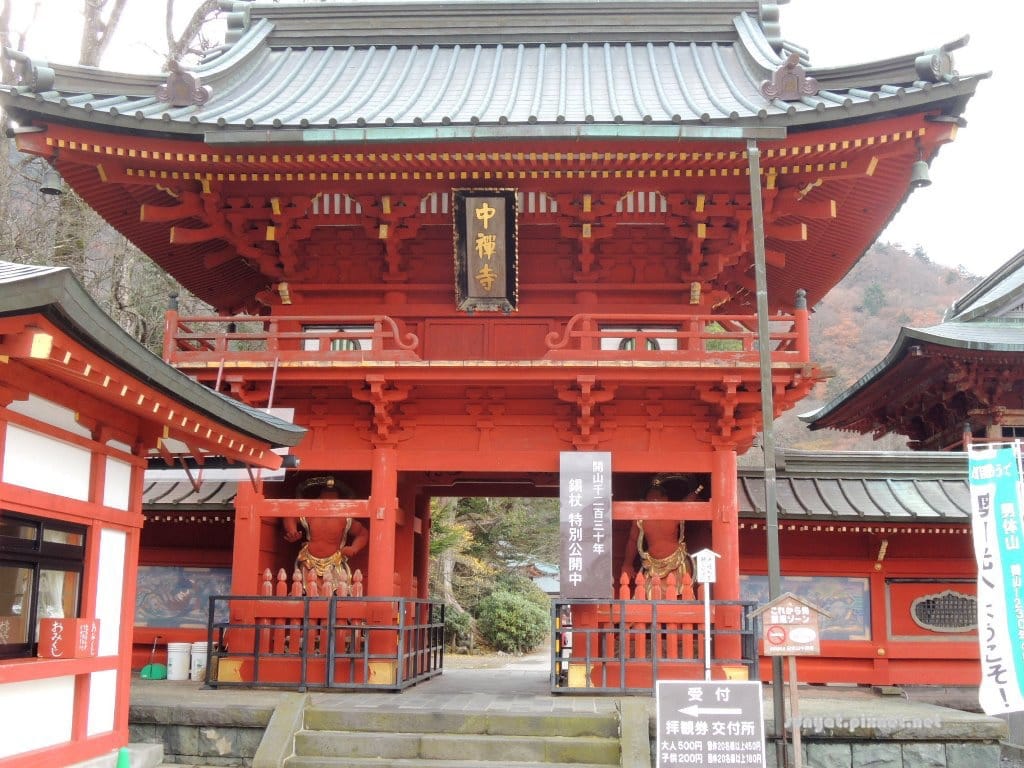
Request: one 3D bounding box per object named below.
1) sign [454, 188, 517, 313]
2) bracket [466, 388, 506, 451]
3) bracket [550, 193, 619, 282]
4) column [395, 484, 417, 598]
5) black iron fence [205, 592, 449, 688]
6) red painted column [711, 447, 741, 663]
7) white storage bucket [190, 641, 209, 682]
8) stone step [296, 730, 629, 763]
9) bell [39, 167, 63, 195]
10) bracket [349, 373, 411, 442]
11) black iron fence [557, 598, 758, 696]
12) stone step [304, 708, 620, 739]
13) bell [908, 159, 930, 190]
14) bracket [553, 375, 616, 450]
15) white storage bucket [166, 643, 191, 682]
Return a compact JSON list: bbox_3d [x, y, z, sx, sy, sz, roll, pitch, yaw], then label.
[{"bbox_3d":[-0.337,-1.765,15.714,0.845,1.650,0.153,0,18,3],"label":"sign"},{"bbox_3d":[-0.340,0.457,15.401,0.522,0.810,0.198,0,-11,3],"label":"bracket"},{"bbox_3d":[1.007,-2.016,16.360,0.898,0.972,1.141,0,-11,3],"label":"bracket"},{"bbox_3d":[-1.642,2.811,17.605,0.346,2.992,0.346,0,-11,3],"label":"column"},{"bbox_3d":[-2.271,3.364,15.559,2.340,1.058,4.095,0,-11,3],"label":"black iron fence"},{"bbox_3d":[2.694,2.150,14.908,0.324,2.696,0.324,0,-11,3],"label":"red painted column"},{"bbox_3d":[-4.112,3.695,15.785,0.309,0.505,0.309,1,-11,0],"label":"white storage bucket"},{"bbox_3d":[-0.466,3.184,10.368,2.808,0.167,0.450,0,-11,3],"label":"stone step"},{"bbox_3d":[-5.780,-2.564,14.837,0.267,0.317,0.267,0,-11,3],"label":"bell"},{"bbox_3d":[-1.667,0.357,14.950,0.738,0.761,0.972,0,-11,3],"label":"bracket"},{"bbox_3d":[1.752,3.400,15.449,2.376,1.058,3.870,0,-11,3],"label":"black iron fence"},{"bbox_3d":[-0.478,3.237,11.332,3.039,0.196,0.374,-1,-11,7],"label":"stone step"},{"bbox_3d":[4.919,-2.556,14.230,0.267,0.304,0.267,0,-11,3],"label":"bell"},{"bbox_3d":[0.977,0.391,15.560,0.804,0.804,1.122,0,-11,3],"label":"bracket"},{"bbox_3d":[-4.469,3.730,15.938,0.309,0.486,0.309,1,-11,0],"label":"white storage bucket"}]

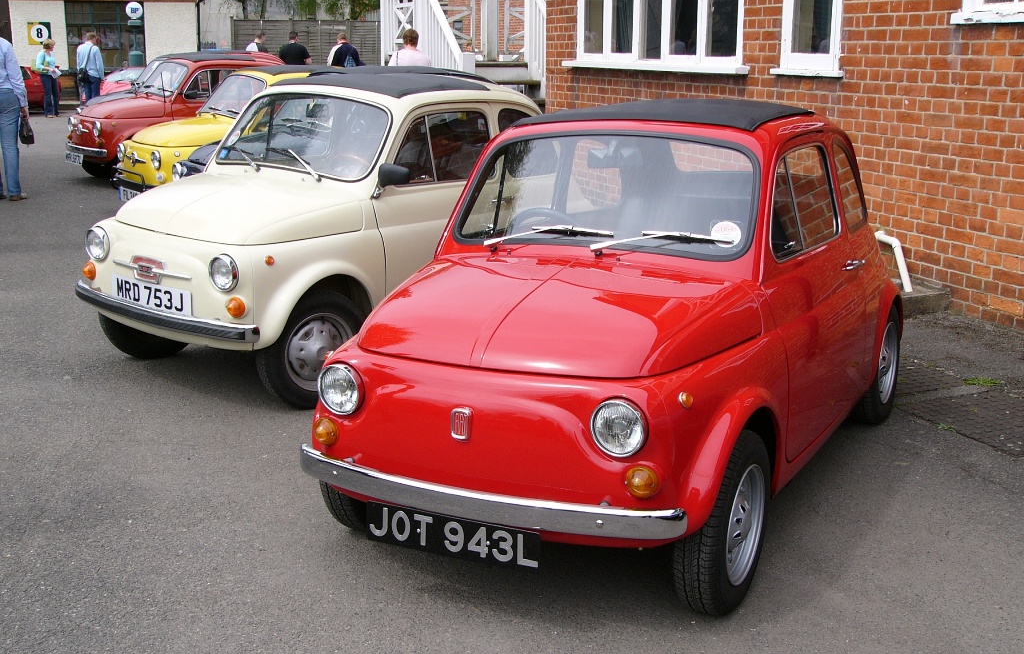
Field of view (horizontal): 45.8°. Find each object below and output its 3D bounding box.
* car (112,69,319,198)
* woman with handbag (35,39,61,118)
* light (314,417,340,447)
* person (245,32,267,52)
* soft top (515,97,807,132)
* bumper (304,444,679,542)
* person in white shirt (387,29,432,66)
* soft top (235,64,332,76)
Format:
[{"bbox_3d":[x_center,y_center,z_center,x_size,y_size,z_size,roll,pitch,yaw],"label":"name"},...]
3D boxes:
[{"bbox_3d":[-1.880,-1.605,10.497,2.970,1.330,1.320,-8,17,-34],"label":"car"},{"bbox_3d":[-9.698,-5.211,25.495,0.420,1.620,0.520,12,17,40],"label":"woman with handbag"},{"bbox_3d":[-0.516,0.289,3.392,0.080,0.080,0.055,6,15,28],"label":"light"},{"bbox_3d":[-4.509,-4.354,21.581,0.500,1.740,0.320,7,15,26],"label":"person"},{"bbox_3d":[0.534,-0.737,4.146,0.840,0.100,0.780,6,15,28],"label":"soft top"},{"bbox_3d":[-0.125,0.426,3.139,1.180,0.085,0.150,6,15,28],"label":"bumper"},{"bbox_3d":[-1.094,-2.375,13.208,0.470,1.680,0.300,1,13,3],"label":"person in white shirt"},{"bbox_3d":[-1.868,-2.194,10.351,0.790,0.105,0.860,-8,17,-34],"label":"soft top"}]

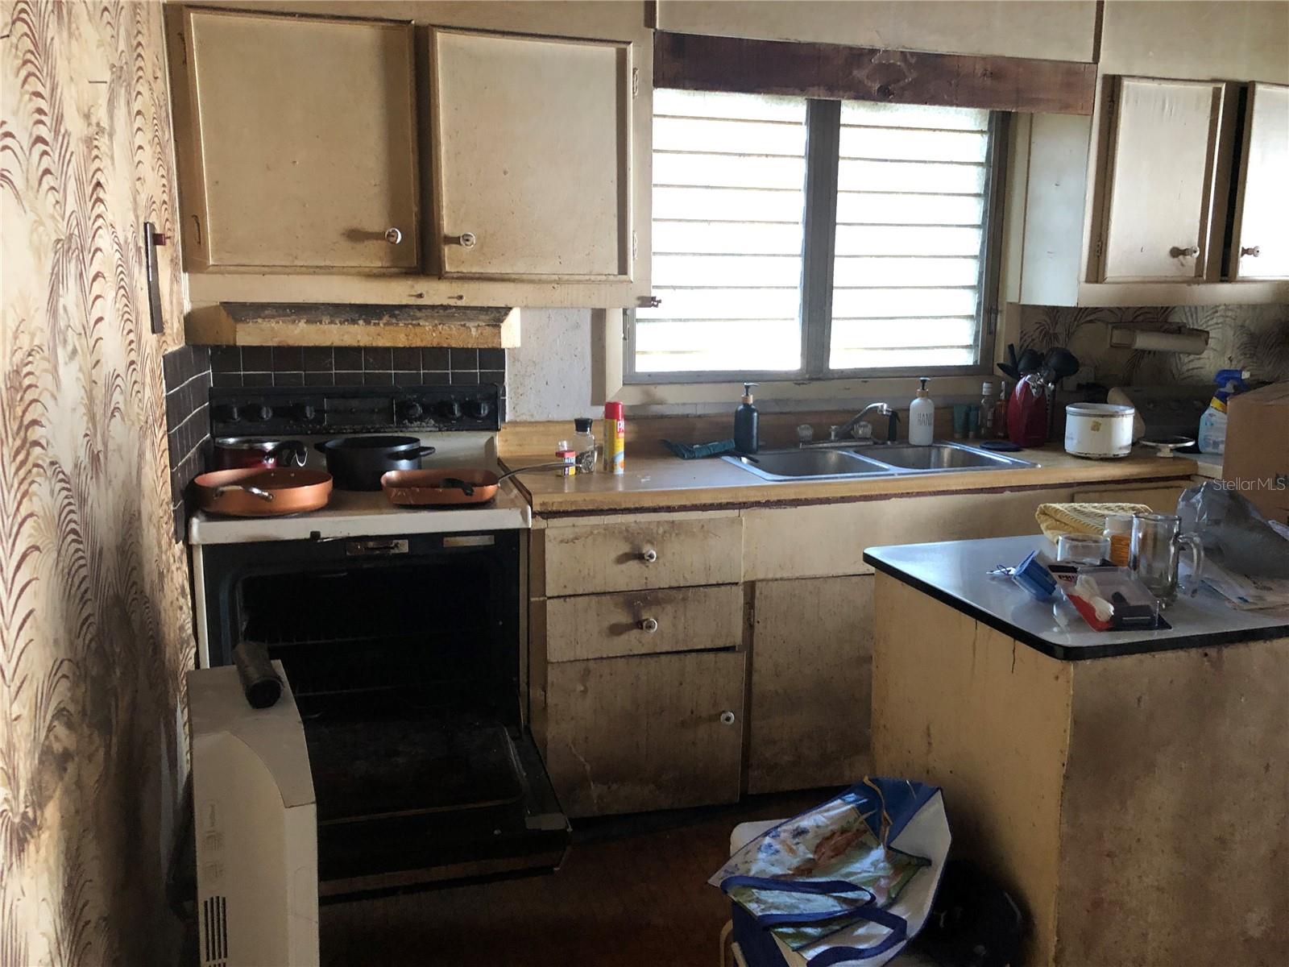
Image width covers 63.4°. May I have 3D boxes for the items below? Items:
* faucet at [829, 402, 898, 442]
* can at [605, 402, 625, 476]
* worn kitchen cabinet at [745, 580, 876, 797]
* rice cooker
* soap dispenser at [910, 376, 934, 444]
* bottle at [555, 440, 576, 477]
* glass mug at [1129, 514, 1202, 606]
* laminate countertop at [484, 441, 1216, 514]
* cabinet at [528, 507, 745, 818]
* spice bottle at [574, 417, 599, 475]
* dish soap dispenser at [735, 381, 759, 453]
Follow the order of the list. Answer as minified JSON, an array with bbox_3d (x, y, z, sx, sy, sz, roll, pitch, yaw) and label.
[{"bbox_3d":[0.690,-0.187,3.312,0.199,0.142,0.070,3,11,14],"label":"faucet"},{"bbox_3d":[-0.082,-0.124,2.868,0.055,0.194,0.055,0,11,0],"label":"can"},{"bbox_3d":[0.417,0.493,3.013,0.420,0.578,0.520,-2,9,-14],"label":"worn kitchen cabinet"},{"bbox_3d":[1.421,-0.166,3.255,0.190,0.149,0.190,3,11,14],"label":"rice cooker"},{"bbox_3d":[0.878,-0.227,3.289,0.074,0.208,0.076,0,9,0],"label":"soap dispenser"},{"bbox_3d":[-0.209,-0.070,2.766,0.046,0.089,0.042,-9,12,-44],"label":"bottle"},{"bbox_3d":[0.748,0.108,1.489,0.104,0.122,0.073,3,9,21],"label":"glass mug"},{"bbox_3d":[0.560,-0.045,3.010,1.851,0.055,0.650,-2,9,-14],"label":"laminate countertop"},{"bbox_3d":[-0.083,0.430,3.018,0.581,0.836,0.570,-3,11,-15],"label":"cabinet"},{"bbox_3d":[-0.166,-0.104,2.887,0.070,0.148,0.070,-3,11,-15],"label":"spice bottle"},{"bbox_3d":[0.319,-0.203,3.229,0.077,0.213,0.074,1,11,5],"label":"dish soap dispenser"}]

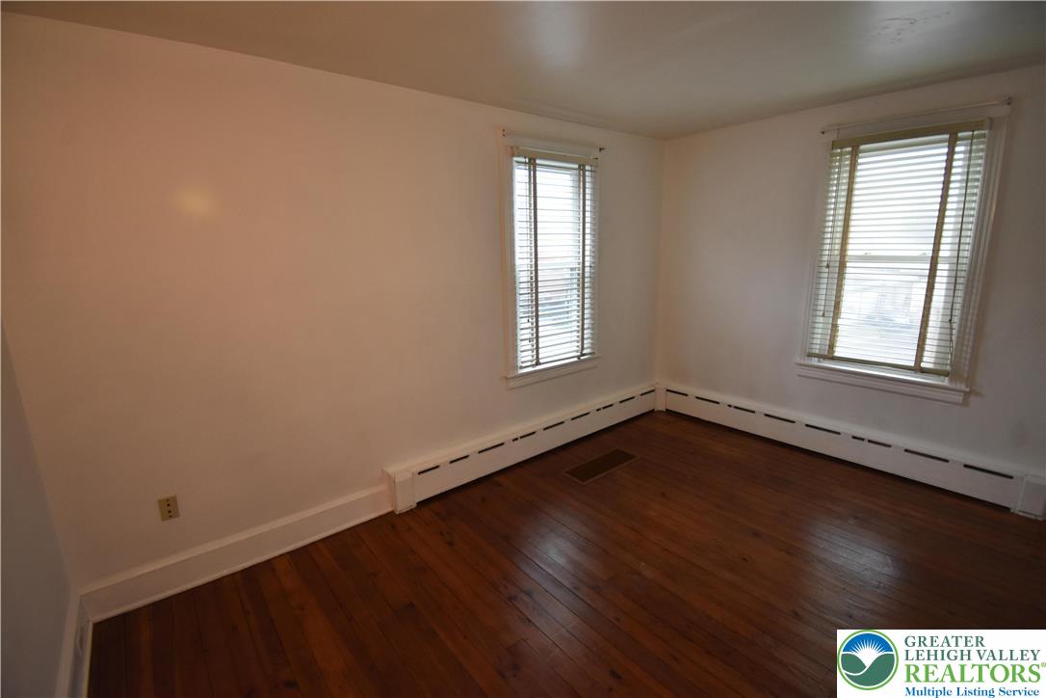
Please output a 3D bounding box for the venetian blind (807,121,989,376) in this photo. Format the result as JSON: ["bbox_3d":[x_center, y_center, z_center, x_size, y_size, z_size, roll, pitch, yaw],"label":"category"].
[{"bbox_3d":[2.442,-0.628,2.929,0.060,1.536,0.776,-12,16,-39],"label":"venetian blind"}]

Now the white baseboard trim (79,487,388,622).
[{"bbox_3d":[-1.423,1.063,2.394,1.420,0.184,0.026,-11,16,-36],"label":"white baseboard trim"}]

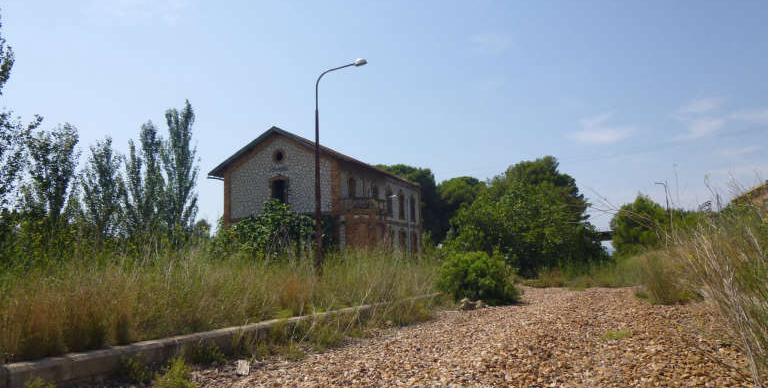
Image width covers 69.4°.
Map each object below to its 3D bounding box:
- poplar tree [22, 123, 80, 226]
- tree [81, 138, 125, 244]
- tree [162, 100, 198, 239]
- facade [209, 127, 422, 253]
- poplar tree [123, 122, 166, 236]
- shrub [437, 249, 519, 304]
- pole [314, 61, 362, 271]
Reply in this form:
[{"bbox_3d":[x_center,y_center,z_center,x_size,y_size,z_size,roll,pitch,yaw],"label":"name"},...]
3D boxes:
[{"bbox_3d":[-13.572,0.620,22.632,2.282,7.340,2.282,-5,-8,24],"label":"poplar tree"},{"bbox_3d":[-12.598,0.940,24.793,1.900,7.230,1.900,-5,-8,24],"label":"tree"},{"bbox_3d":[-10.748,-0.012,29.197,1.822,10.191,1.822,-5,-8,24],"label":"tree"},{"bbox_3d":[-4.733,1.593,46.199,11.418,11.213,15.741,-5,-8,24],"label":"facade"},{"bbox_3d":[-11.660,0.552,27.009,1.972,8.538,1.972,-5,-8,24],"label":"poplar tree"},{"bbox_3d":[3.484,3.019,20.455,2.800,1.860,2.700,-5,-8,24],"label":"shrub"},{"bbox_3d":[-1.202,-0.380,15.694,1.600,6.868,0.250,-5,-8,24],"label":"pole"}]

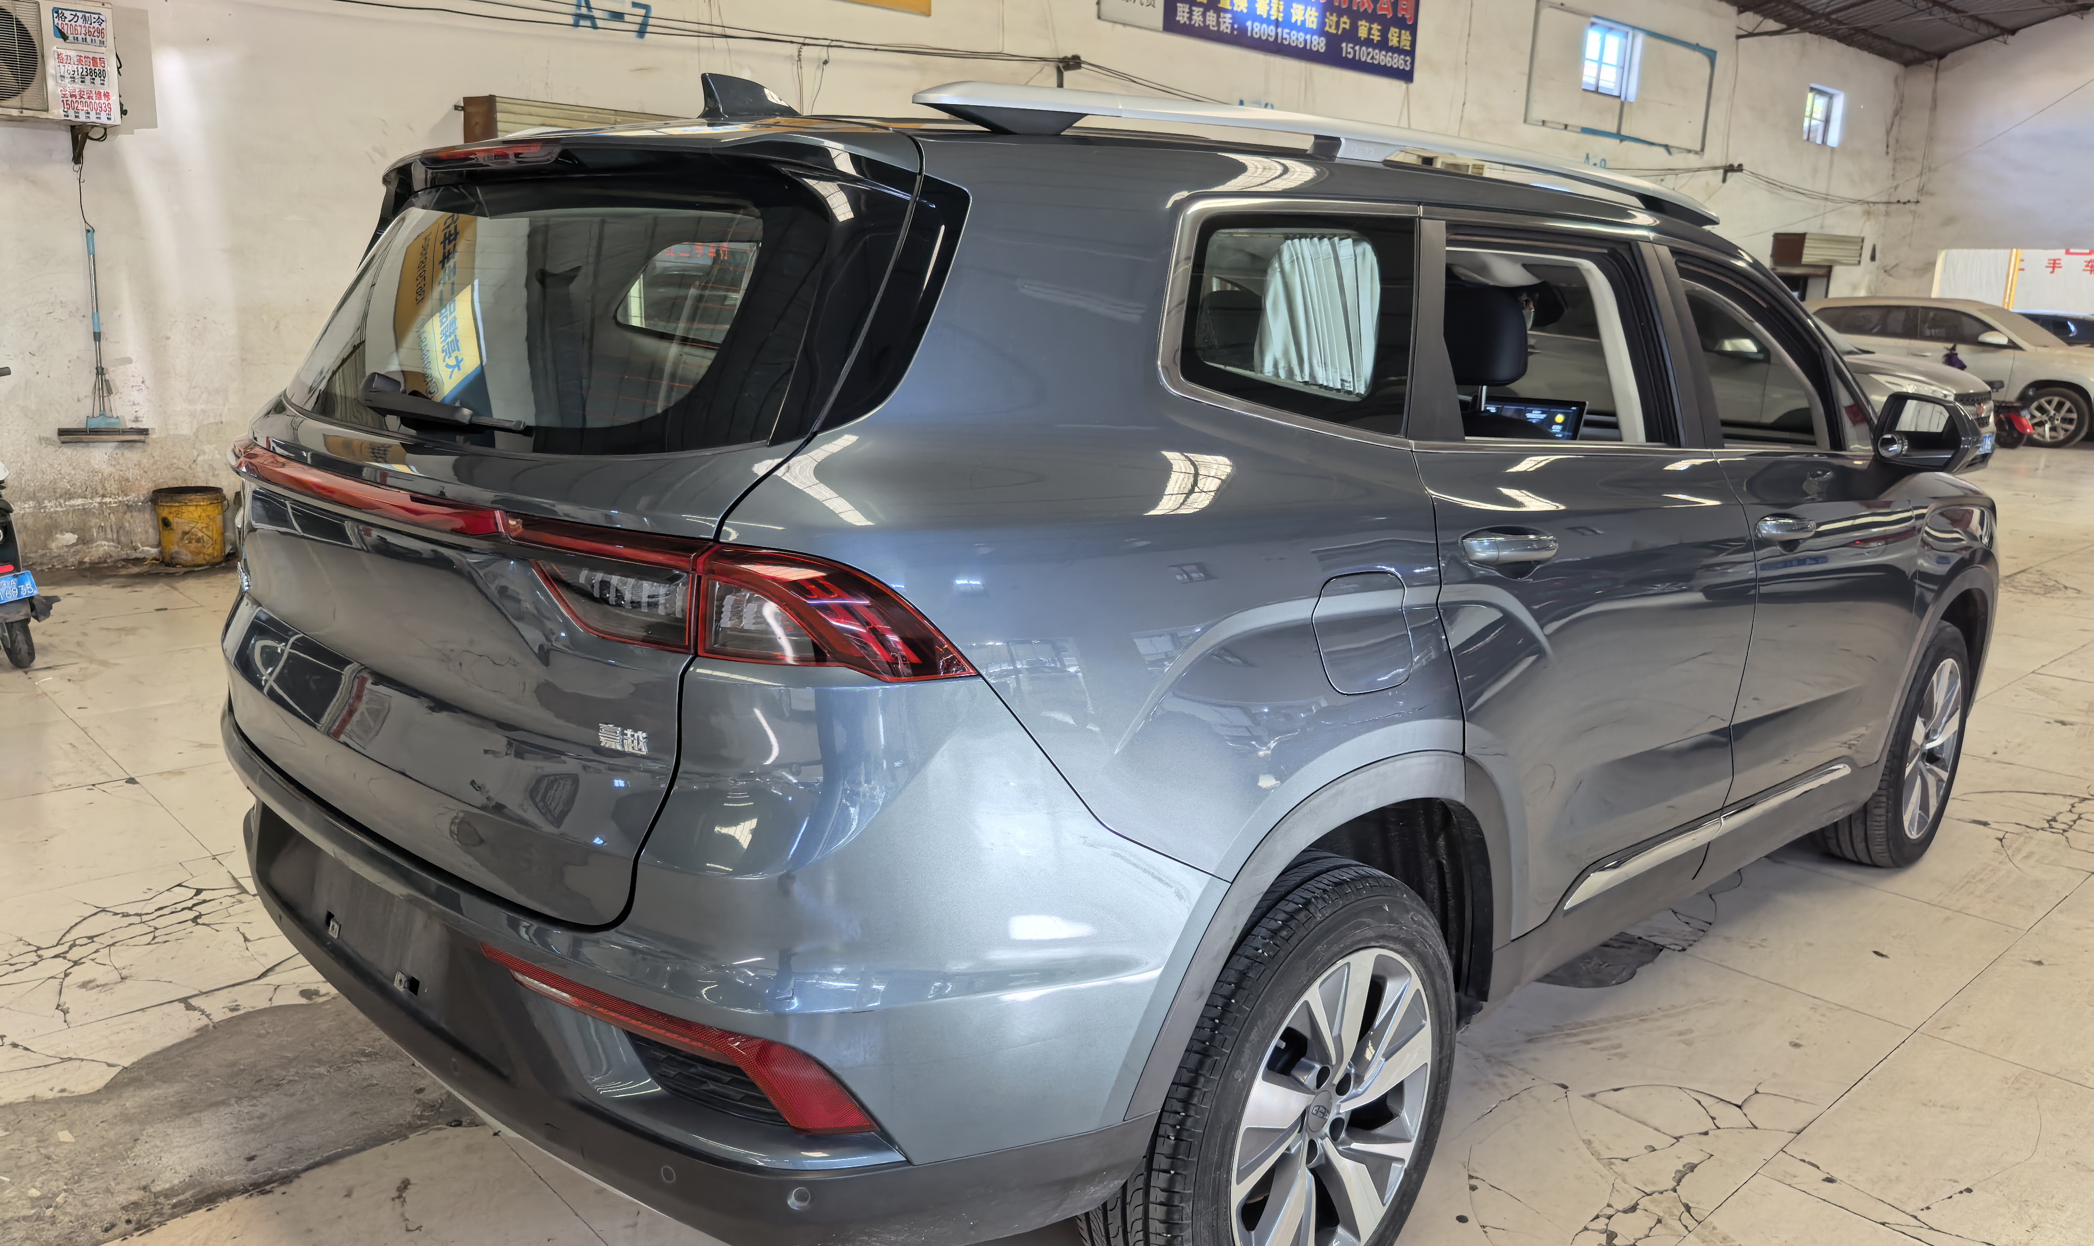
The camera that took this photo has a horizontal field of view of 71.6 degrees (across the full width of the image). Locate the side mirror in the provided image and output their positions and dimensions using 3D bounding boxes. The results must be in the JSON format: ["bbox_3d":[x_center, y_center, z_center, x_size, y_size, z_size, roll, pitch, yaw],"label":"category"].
[{"bbox_3d":[1.916,-0.404,3.140,0.140,0.175,0.200,-8,15,-37],"label":"side mirror"}]

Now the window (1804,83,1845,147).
[{"bbox_3d":[10.976,-7.166,20.587,1.238,0.706,0.130,-9,16,-41],"label":"window"}]

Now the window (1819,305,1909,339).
[{"bbox_3d":[10.468,-3.867,18.600,0.100,0.380,1.200,-8,15,-37],"label":"window"}]

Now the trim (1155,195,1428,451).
[{"bbox_3d":[0.349,-0.382,1.881,0.600,0.340,0.060,-10,1,-40],"label":"trim"}]

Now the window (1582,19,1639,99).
[{"bbox_3d":[6.434,-6.430,16.650,1.200,0.750,0.130,-9,16,-41],"label":"window"}]

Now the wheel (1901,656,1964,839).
[{"bbox_3d":[2.376,0.333,4.028,0.500,0.500,0.170,-10,17,-44],"label":"wheel"}]

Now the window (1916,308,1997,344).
[{"bbox_3d":[10.742,-3.487,17.100,1.000,0.440,0.090,2,-3,4],"label":"window"}]

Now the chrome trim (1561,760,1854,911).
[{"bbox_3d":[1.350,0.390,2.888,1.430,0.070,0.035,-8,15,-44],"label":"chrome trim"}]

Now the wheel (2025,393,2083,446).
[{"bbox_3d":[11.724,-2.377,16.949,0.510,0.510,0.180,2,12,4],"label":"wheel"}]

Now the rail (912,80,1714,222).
[{"bbox_3d":[0.656,-0.766,2.407,2.250,0.110,0.090,-10,17,-43],"label":"rail"}]

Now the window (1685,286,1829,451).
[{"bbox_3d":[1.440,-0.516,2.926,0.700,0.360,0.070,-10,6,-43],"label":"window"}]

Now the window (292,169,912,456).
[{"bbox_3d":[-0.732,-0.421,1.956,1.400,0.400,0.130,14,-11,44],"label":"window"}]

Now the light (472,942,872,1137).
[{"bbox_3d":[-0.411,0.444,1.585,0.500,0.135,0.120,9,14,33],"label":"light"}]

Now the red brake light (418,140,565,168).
[{"bbox_3d":[-0.734,-0.613,1.907,0.050,0.038,0.400,-10,17,-43],"label":"red brake light"}]

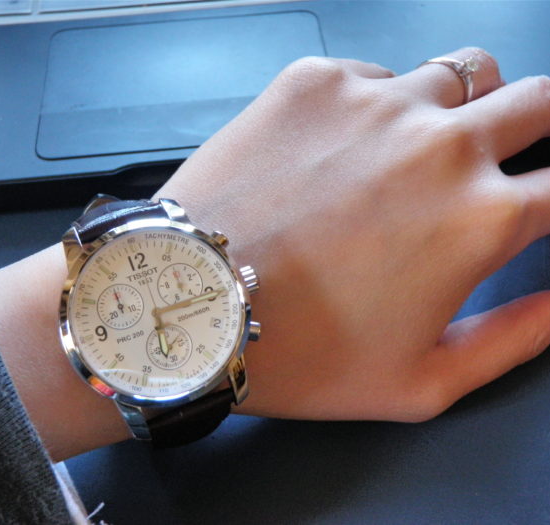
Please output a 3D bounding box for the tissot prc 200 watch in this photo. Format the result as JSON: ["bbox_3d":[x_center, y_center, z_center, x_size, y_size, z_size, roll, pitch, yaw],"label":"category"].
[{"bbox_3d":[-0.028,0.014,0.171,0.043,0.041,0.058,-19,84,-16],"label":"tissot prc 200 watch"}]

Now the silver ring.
[{"bbox_3d":[0.048,-0.050,0.206,0.004,0.022,0.019,-35,90,-41],"label":"silver ring"}]

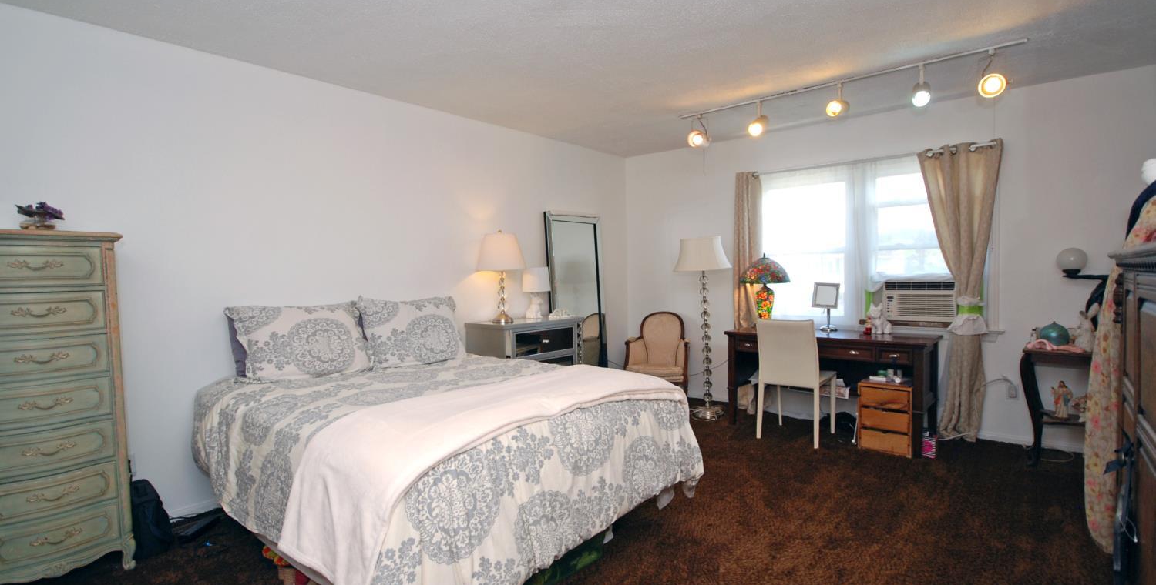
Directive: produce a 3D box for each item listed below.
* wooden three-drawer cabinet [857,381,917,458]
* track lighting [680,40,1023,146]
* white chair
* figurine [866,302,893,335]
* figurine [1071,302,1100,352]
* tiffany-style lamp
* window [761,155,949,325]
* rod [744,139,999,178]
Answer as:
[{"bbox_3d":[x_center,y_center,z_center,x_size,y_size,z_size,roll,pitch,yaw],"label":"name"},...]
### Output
[{"bbox_3d":[2.186,0.854,3.389,0.315,0.463,0.310,1,4,42],"label":"wooden three-drawer cabinet"},{"bbox_3d":[1.550,-1.209,3.097,1.960,0.250,0.190,0,4,37],"label":"track lighting"},{"bbox_3d":[1.597,0.626,3.554,0.440,0.895,0.477,1,4,40],"label":"white chair"},{"bbox_3d":[2.231,0.187,3.554,0.150,0.230,0.120,-4,4,-33],"label":"figurine"},{"bbox_3d":[3.100,0.210,2.920,0.135,0.290,0.120,-2,3,6],"label":"figurine"},{"bbox_3d":[1.566,-0.003,4.030,0.385,0.618,0.385,1,4,42],"label":"tiffany-style lamp"},{"bbox_3d":[2.198,-0.383,3.804,1.567,1.280,0.120,0,4,37],"label":"window"},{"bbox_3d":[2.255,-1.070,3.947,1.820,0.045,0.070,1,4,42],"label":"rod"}]

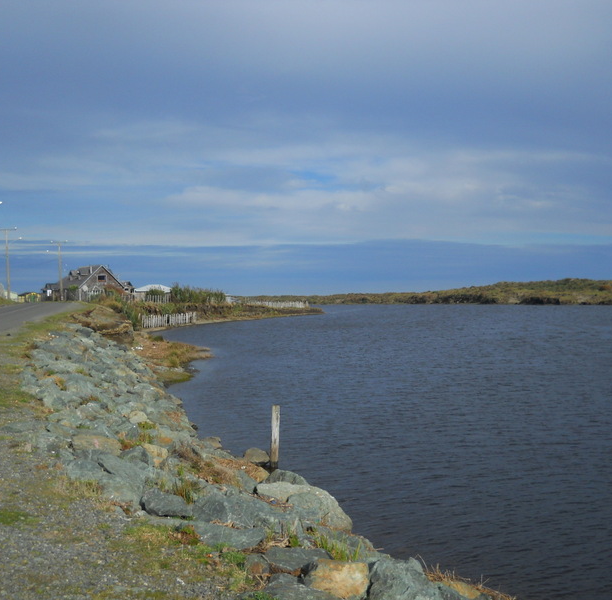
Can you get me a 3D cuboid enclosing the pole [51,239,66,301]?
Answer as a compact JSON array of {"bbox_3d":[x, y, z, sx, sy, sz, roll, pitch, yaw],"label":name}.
[{"bbox_3d":[-37.400,-4.450,129.000,2.400,9.050,0.400,-1,0,-12],"label":"pole"}]

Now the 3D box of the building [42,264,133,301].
[{"bbox_3d":[-37.500,-2.900,147.000,11.000,6.300,12.500,0,0,-38],"label":"building"}]

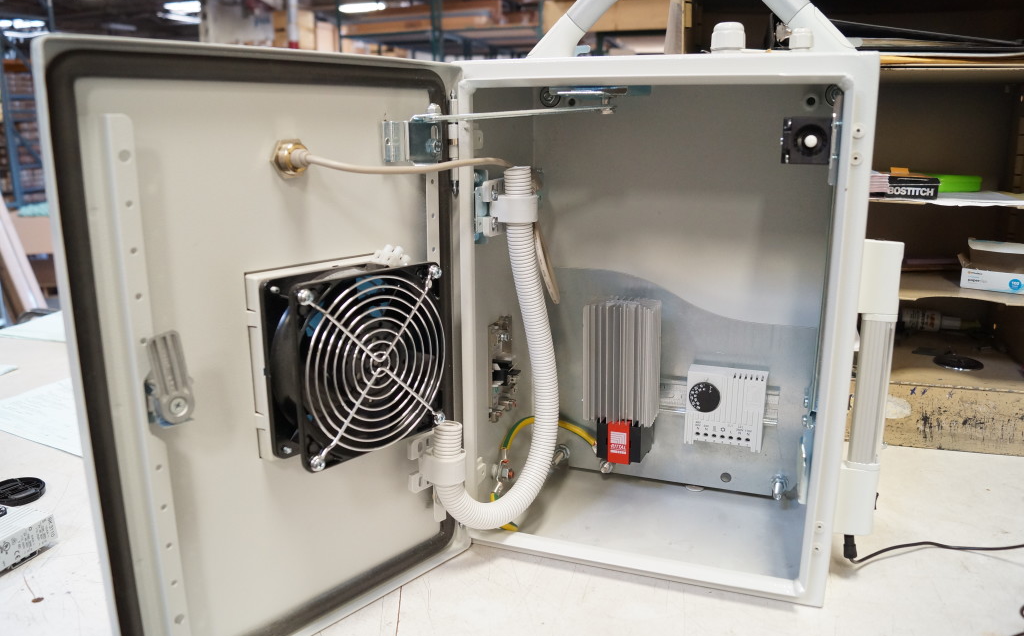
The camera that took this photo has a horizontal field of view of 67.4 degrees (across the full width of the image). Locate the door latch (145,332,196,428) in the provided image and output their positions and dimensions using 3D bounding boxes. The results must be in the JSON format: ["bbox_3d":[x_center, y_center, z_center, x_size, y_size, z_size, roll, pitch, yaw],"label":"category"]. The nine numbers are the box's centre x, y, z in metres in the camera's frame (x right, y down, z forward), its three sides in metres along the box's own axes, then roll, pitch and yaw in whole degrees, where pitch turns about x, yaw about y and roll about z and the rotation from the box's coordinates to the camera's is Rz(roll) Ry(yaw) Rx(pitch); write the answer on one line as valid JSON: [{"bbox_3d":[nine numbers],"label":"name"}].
[{"bbox_3d":[-0.191,0.034,0.426,0.018,0.053,0.023,11,18,40],"label":"door latch"}]

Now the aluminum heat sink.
[{"bbox_3d":[0.108,0.039,0.729,0.067,0.110,0.055,5,14,20],"label":"aluminum heat sink"}]

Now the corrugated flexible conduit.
[{"bbox_3d":[-0.004,0.024,0.624,0.041,0.288,0.155,10,17,36],"label":"corrugated flexible conduit"}]

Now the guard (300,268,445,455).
[{"bbox_3d":[-0.085,0.030,0.495,0.009,0.116,0.116,11,18,40],"label":"guard"}]

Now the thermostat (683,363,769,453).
[{"bbox_3d":[0.205,0.086,0.734,0.071,0.071,0.034,5,14,20],"label":"thermostat"}]

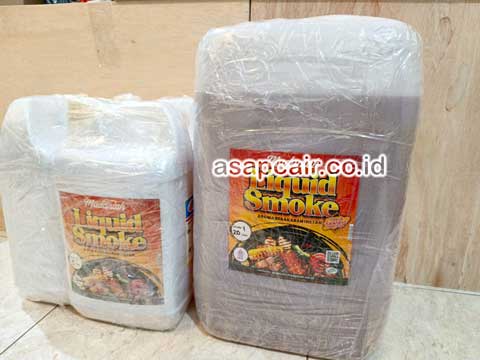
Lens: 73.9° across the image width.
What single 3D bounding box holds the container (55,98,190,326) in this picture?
[{"bbox_3d":[-0.149,0.042,0.496,0.183,0.332,0.145,3,15,11],"label":"container"}]

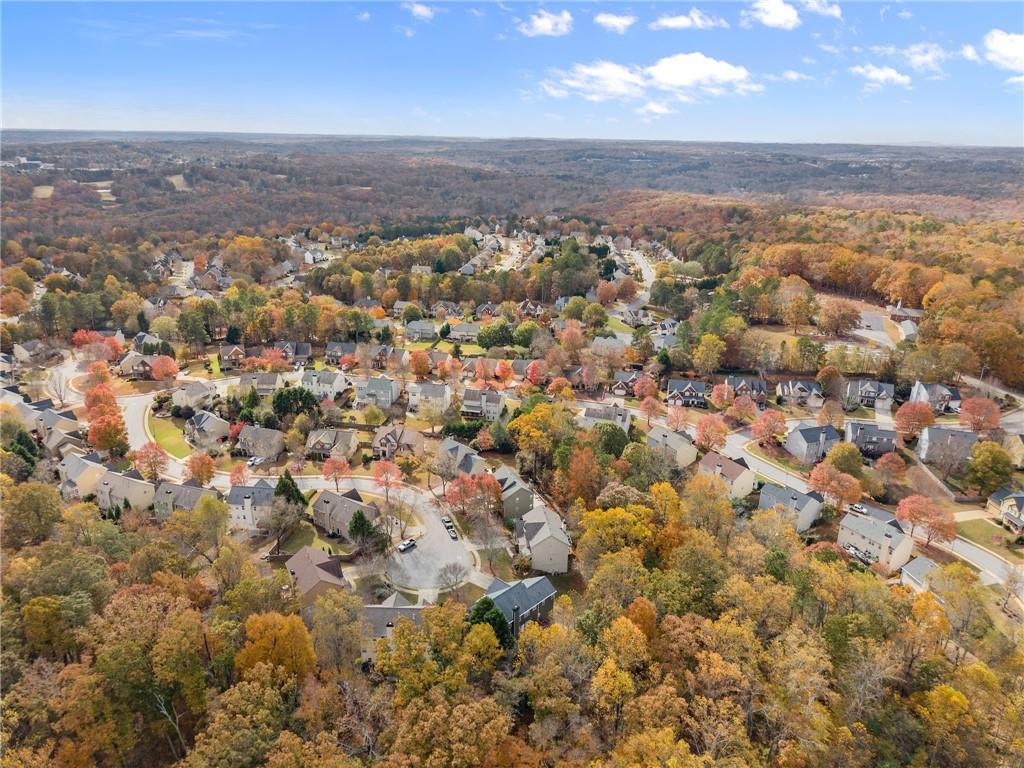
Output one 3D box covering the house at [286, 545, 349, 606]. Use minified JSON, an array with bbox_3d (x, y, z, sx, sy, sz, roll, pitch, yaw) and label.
[{"bbox_3d":[-45.740,45.830,167.800,11.000,9.200,14.600,-10,22,-28],"label":"house"}]

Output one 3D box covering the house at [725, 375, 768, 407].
[{"bbox_3d":[104.940,2.030,317.000,16.500,9.500,10.500,5,20,12],"label":"house"}]

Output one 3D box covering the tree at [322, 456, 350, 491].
[{"bbox_3d":[-57.330,29.930,231.930,8.700,11.600,8.700,1,19,0],"label":"tree"}]

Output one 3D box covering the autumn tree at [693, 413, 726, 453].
[{"bbox_3d":[70.100,17.610,248.940,10.300,12.500,10.300,1,19,0],"label":"autumn tree"}]

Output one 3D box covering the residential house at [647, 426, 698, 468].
[{"bbox_3d":[59.070,22.410,262.580,10.800,10.300,15.300,-14,24,-36],"label":"residential house"}]

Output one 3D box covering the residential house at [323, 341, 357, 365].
[{"bbox_3d":[-82.570,-15.250,345.660,13.440,9.660,11.040,1,19,0],"label":"residential house"}]

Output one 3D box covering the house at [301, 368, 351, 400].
[{"bbox_3d":[-82.179,0.192,309.996,15.300,9.800,11.000,6,20,13],"label":"house"}]

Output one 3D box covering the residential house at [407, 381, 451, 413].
[{"bbox_3d":[-34.810,5.120,298.480,15.200,11.300,10.000,3,19,5],"label":"residential house"}]

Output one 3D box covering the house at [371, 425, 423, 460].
[{"bbox_3d":[-41.520,19.960,257.880,15.500,10.000,12.000,3,19,5],"label":"house"}]

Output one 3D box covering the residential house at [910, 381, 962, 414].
[{"bbox_3d":[183.911,5.654,308.002,15.000,9.500,11.500,5,20,10],"label":"residential house"}]

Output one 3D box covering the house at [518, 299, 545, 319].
[{"bbox_3d":[12.680,-47.560,457.300,14.300,10.400,11.500,2,19,2],"label":"house"}]

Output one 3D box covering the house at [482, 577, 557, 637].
[{"bbox_3d":[1.170,51.590,169.560,15.500,10.300,12.000,-17,26,-42],"label":"house"}]

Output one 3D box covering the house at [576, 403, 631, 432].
[{"bbox_3d":[37.000,13.940,278.630,17.500,10.200,9.500,6,20,13],"label":"house"}]

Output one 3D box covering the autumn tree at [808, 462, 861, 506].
[{"bbox_3d":[98.300,31.100,216.500,14.300,12.800,13.000,11,21,25],"label":"autumn tree"}]

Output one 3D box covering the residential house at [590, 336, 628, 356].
[{"bbox_3d":[51.360,-20.140,377.700,16.500,9.300,10.500,4,20,9],"label":"residential house"}]

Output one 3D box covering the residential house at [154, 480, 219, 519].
[{"bbox_3d":[-95.529,34.892,210.544,16.500,9.700,11.000,6,20,14],"label":"residential house"}]

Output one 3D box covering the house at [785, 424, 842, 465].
[{"bbox_3d":[106.180,20.170,251.570,14.030,10.270,13.180,-6,20,-18],"label":"house"}]

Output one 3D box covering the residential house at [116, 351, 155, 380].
[{"bbox_3d":[-174.063,-8.717,333.587,15.500,10.000,11.500,-1,19,-6],"label":"residential house"}]

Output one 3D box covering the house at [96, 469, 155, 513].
[{"bbox_3d":[-119.710,33.470,221.470,13.600,10.800,10.300,9,21,22],"label":"house"}]

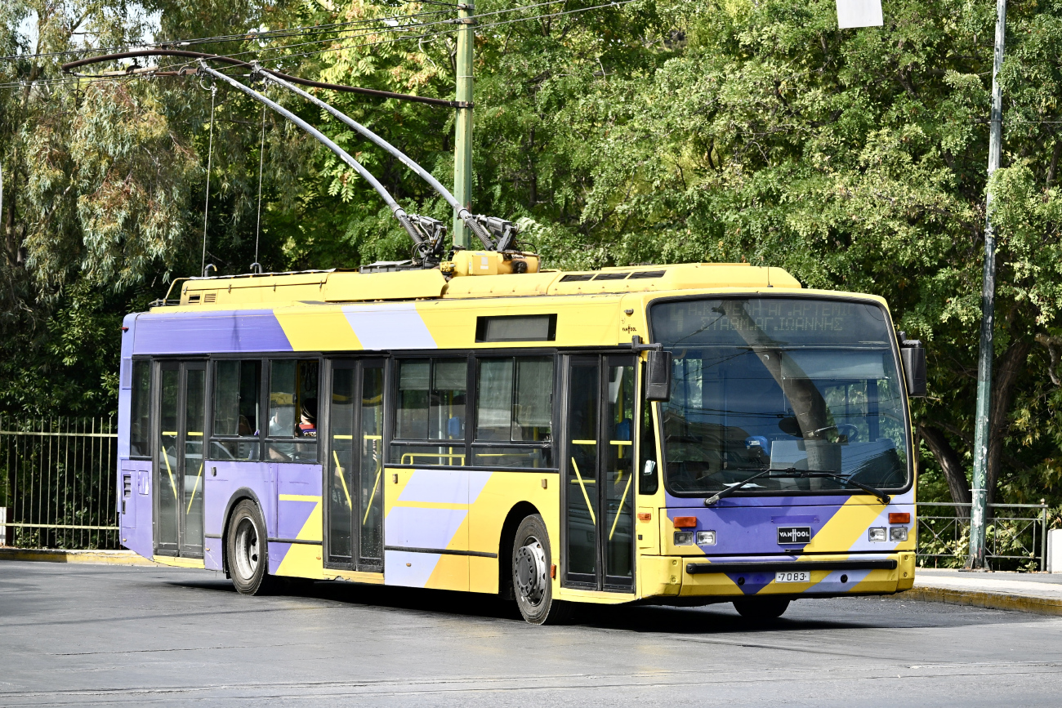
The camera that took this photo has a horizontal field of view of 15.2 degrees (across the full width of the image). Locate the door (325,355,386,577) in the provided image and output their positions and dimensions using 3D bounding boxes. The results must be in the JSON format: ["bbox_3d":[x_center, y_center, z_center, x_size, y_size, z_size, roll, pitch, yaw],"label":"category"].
[{"bbox_3d":[-1.614,1.030,37.163,0.080,1.952,1.176,1,-1,-31],"label":"door"}]

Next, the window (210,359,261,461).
[{"bbox_3d":[-2.976,0.567,40.382,0.060,1.017,1.214,3,-2,-28],"label":"window"}]

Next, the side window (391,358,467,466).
[{"bbox_3d":[-0.921,0.534,36.596,0.060,1.000,1.504,3,-2,-28],"label":"side window"}]

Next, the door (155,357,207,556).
[{"bbox_3d":[-3.515,1.056,40.355,0.080,1.960,1.175,1,-1,-31],"label":"door"}]

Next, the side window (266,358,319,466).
[{"bbox_3d":[-2.272,0.547,38.246,0.050,0.967,1.108,1,-1,-31],"label":"side window"}]

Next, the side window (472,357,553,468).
[{"bbox_3d":[-0.143,0.507,34.673,0.050,0.942,1.379,1,-1,-31],"label":"side window"}]

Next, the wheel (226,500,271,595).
[{"bbox_3d":[-2.730,1.953,40.198,0.300,0.950,0.950,0,-1,-28],"label":"wheel"}]

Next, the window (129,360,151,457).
[{"bbox_3d":[-4.139,0.580,42.526,0.060,1.044,0.532,3,-2,-28],"label":"window"}]

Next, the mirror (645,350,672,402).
[{"bbox_3d":[1.053,0.181,32.722,0.230,0.420,0.140,0,-1,-5],"label":"mirror"}]

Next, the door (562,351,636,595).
[{"bbox_3d":[0.607,0.990,33.434,0.080,1.951,1.176,1,-1,-31],"label":"door"}]

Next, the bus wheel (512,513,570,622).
[{"bbox_3d":[0.142,1.865,34.456,0.290,0.955,0.955,0,-1,-26],"label":"bus wheel"}]

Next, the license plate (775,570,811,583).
[{"bbox_3d":[2.183,1.853,33.140,0.335,0.095,0.015,1,-1,-31],"label":"license plate"}]

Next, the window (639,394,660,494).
[{"bbox_3d":[1.006,0.613,33.034,0.060,1.097,0.330,3,-2,-28],"label":"window"}]

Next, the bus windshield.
[{"bbox_3d":[2.135,0.342,33.495,2.420,1.710,0.260,0,-11,-28],"label":"bus windshield"}]

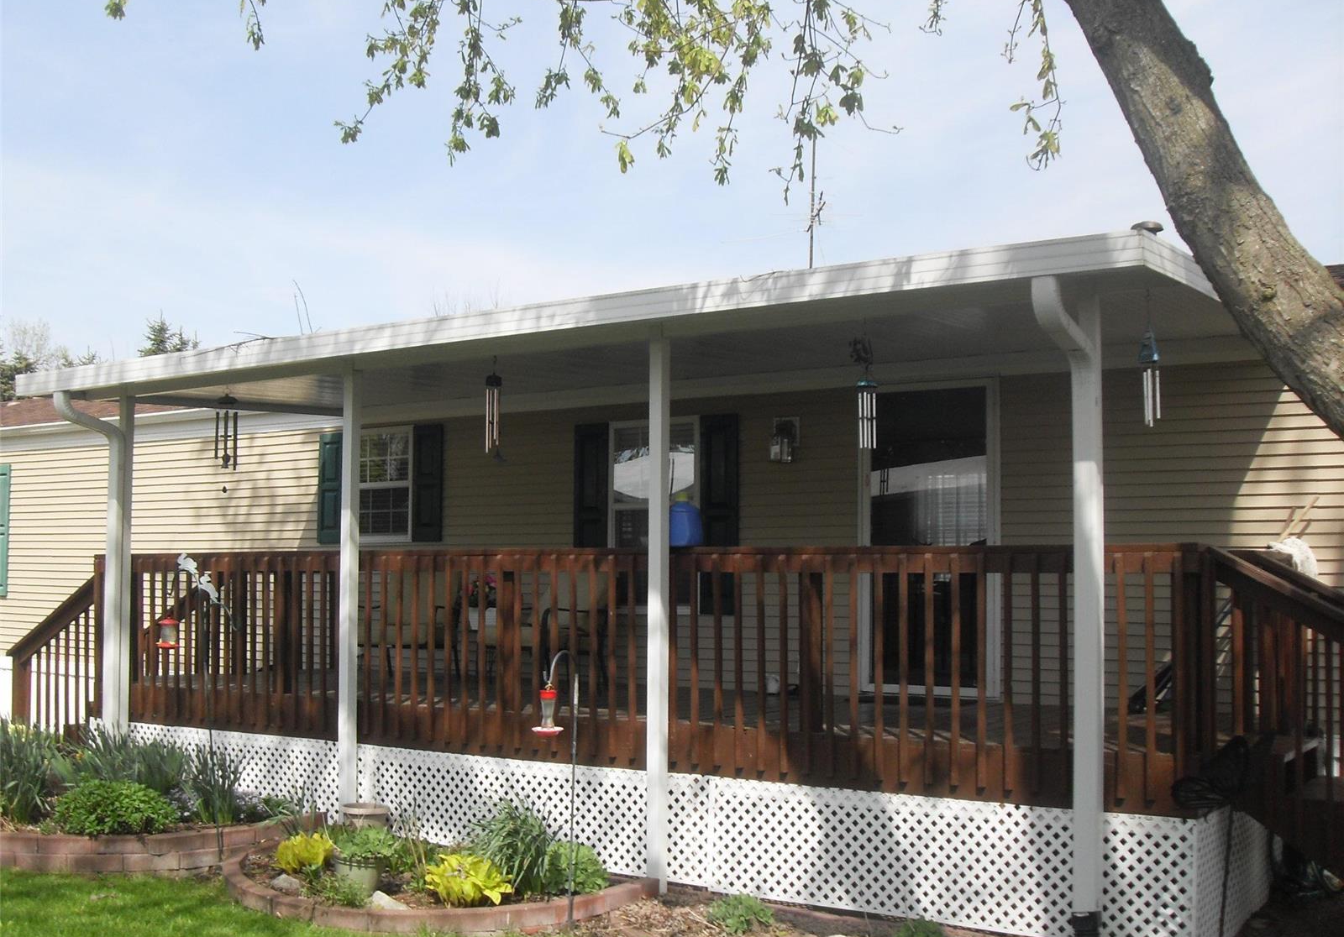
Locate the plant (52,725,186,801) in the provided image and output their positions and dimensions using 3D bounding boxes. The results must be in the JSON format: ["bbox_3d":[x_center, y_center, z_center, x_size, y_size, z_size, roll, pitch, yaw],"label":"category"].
[{"bbox_3d":[-3.586,1.895,9.267,0.850,0.460,0.600,2,-5,-21],"label":"plant"}]

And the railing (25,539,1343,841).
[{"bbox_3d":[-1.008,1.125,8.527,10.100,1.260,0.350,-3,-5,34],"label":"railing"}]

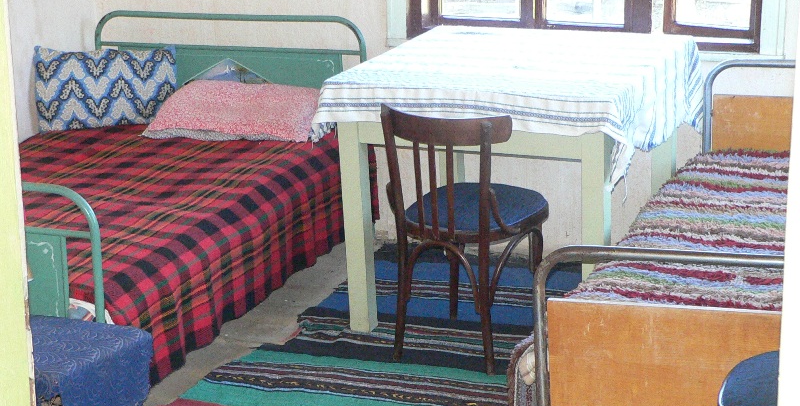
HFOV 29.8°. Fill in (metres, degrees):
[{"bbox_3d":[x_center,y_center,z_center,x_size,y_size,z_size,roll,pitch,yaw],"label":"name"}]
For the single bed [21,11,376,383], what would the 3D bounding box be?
[{"bbox_3d":[-0.947,-0.043,4.874,1.182,0.875,1.913,4,17,20],"label":"single bed"}]

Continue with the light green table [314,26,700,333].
[{"bbox_3d":[0.384,-0.061,4.895,0.948,0.810,0.963,5,17,23],"label":"light green table"}]

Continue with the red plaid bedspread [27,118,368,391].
[{"bbox_3d":[-0.924,0.055,4.882,1.152,0.370,1.750,4,17,20],"label":"red plaid bedspread"}]

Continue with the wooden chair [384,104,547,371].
[{"bbox_3d":[0.227,0.062,4.495,0.420,0.800,0.530,6,18,26],"label":"wooden chair"}]

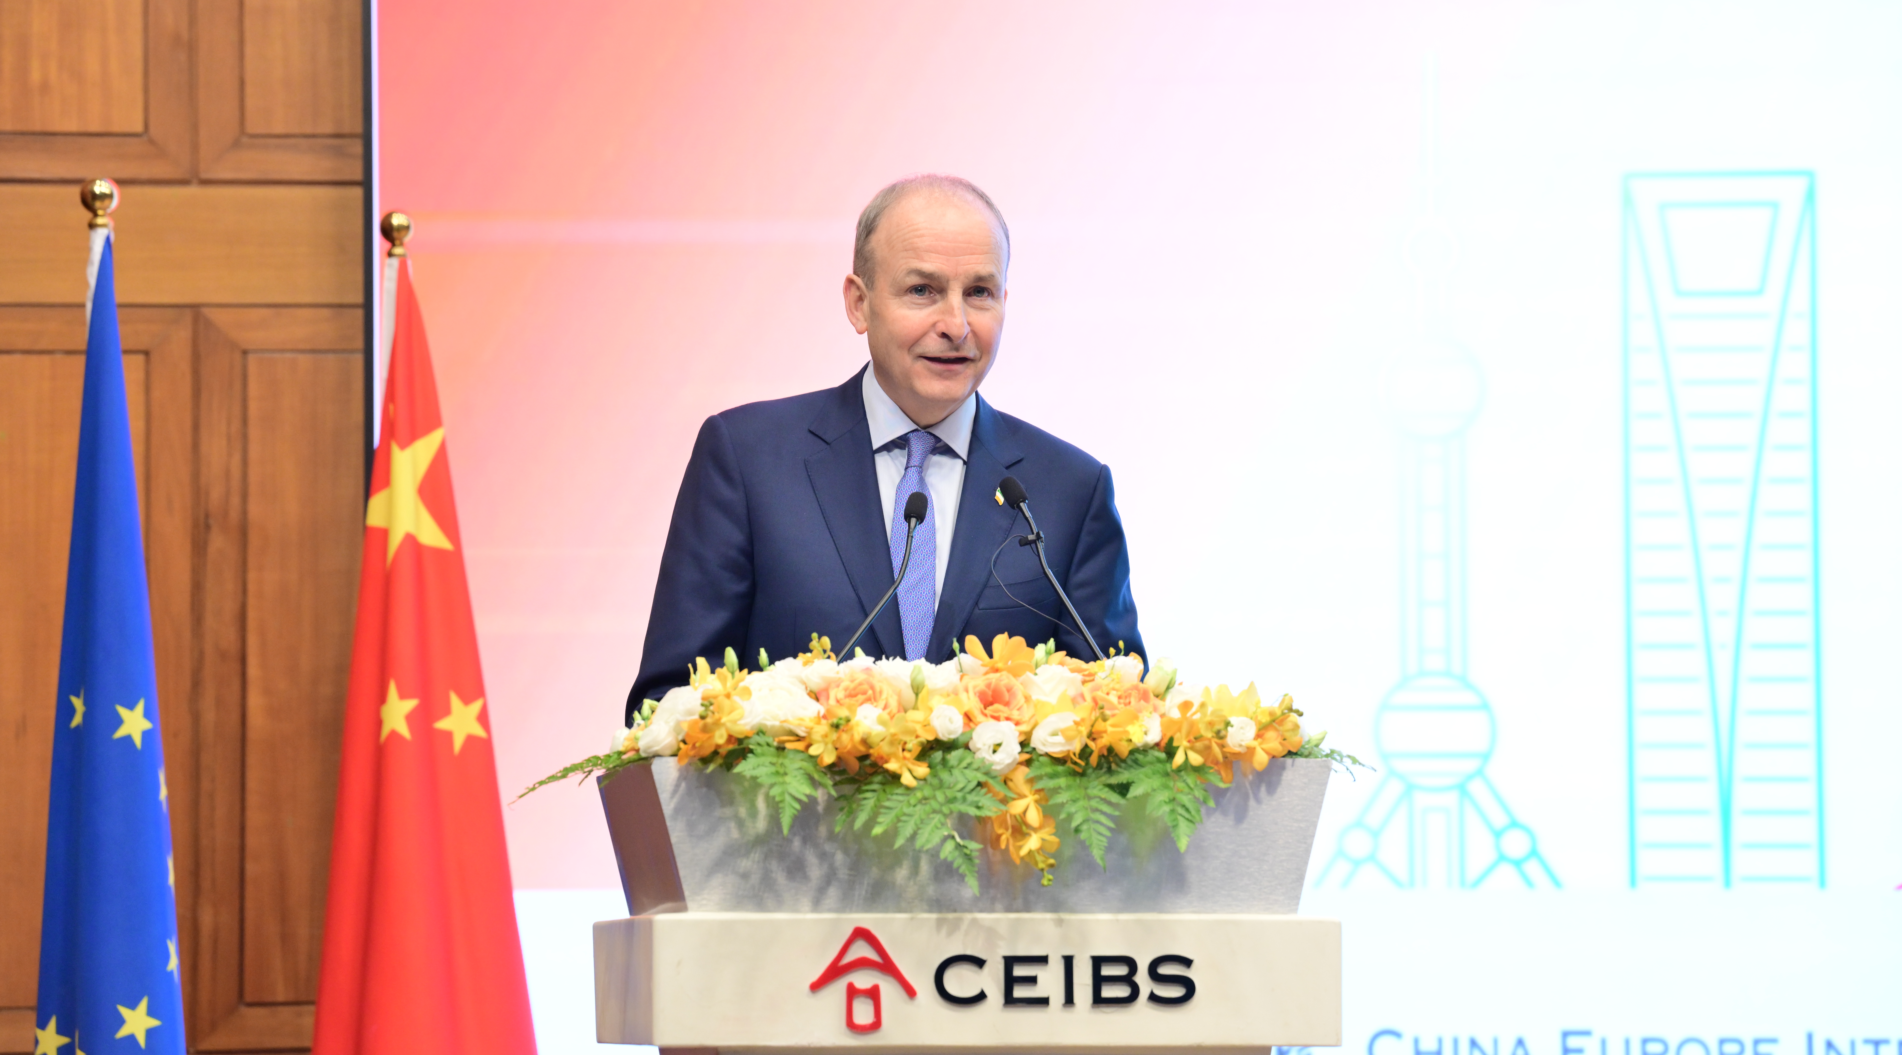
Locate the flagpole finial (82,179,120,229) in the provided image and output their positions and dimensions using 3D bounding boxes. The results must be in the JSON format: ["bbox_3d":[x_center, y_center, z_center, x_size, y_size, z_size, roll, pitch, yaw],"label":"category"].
[{"bbox_3d":[-1.126,-0.429,8.400,0.048,0.066,0.048,0,-4,0],"label":"flagpole finial"}]

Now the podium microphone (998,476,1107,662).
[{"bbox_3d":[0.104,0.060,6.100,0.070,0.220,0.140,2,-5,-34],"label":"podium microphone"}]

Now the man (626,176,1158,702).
[{"bbox_3d":[-0.051,0.516,6.357,0.560,1.750,0.440,0,-4,-10],"label":"man"}]

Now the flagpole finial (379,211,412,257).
[{"bbox_3d":[-0.774,-0.409,8.850,0.046,0.065,0.046,0,-4,0],"label":"flagpole finial"}]

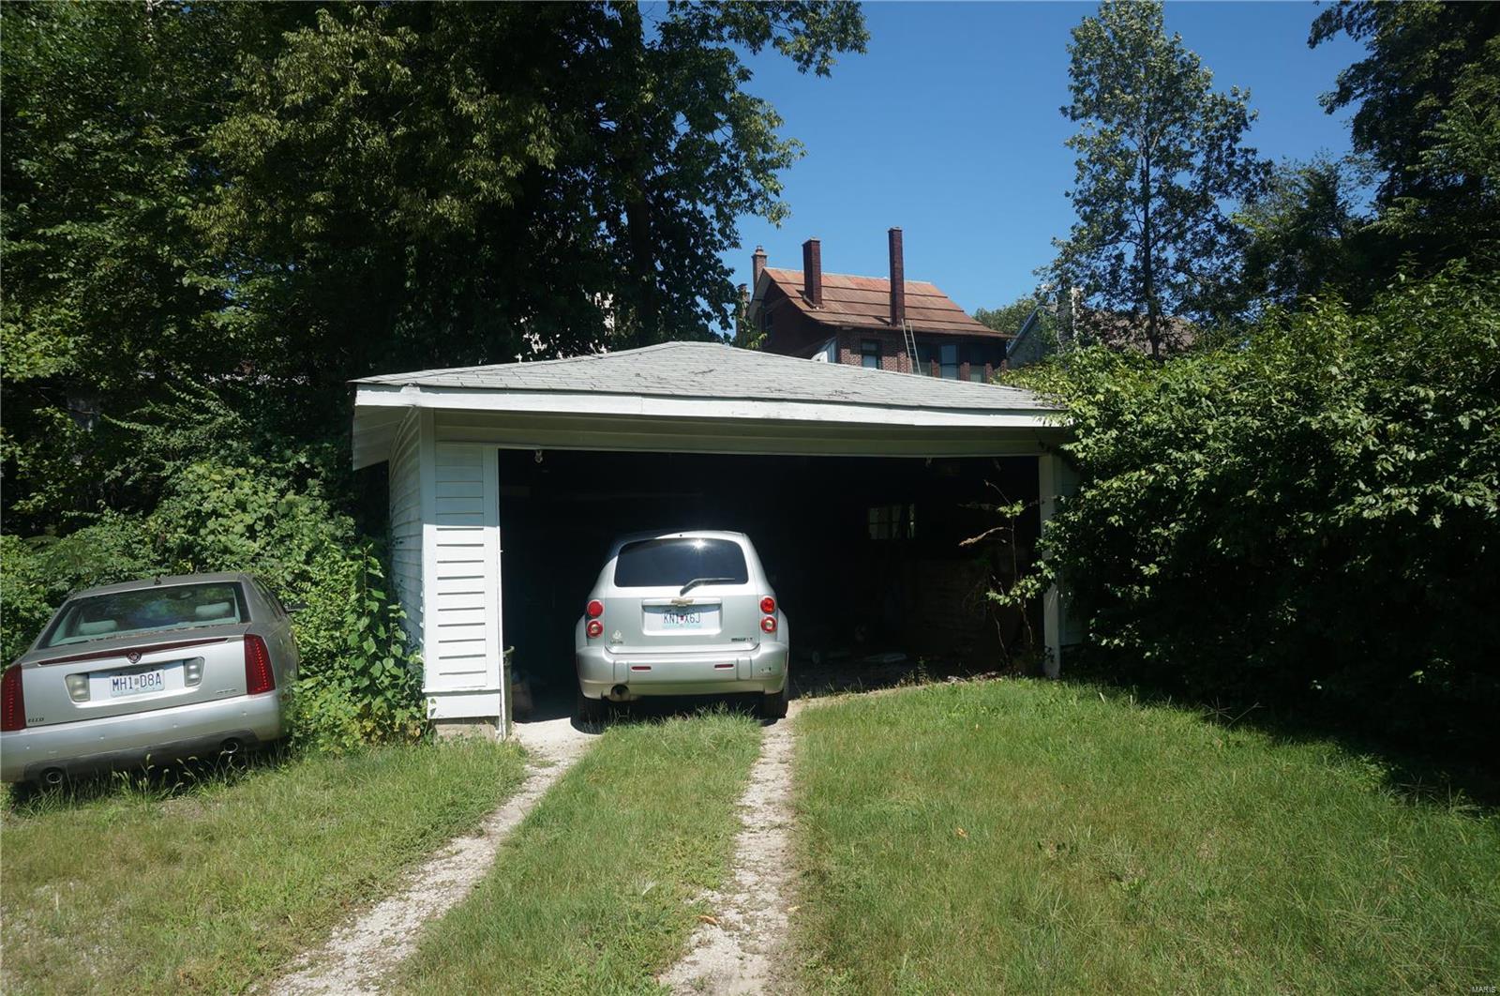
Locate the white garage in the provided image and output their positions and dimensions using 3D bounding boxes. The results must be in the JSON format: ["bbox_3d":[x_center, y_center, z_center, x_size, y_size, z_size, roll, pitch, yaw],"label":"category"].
[{"bbox_3d":[-0.600,0.111,11.157,7.117,3.701,6.577,0,-2,-22],"label":"white garage"}]

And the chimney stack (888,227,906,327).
[{"bbox_3d":[6.439,-9.523,43.554,0.420,4.275,0.420,0,-2,-22],"label":"chimney stack"}]

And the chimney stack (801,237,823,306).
[{"bbox_3d":[2.793,-9.757,43.942,0.420,2.919,0.880,0,-2,-22],"label":"chimney stack"}]

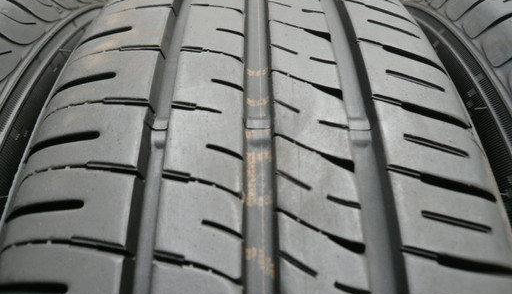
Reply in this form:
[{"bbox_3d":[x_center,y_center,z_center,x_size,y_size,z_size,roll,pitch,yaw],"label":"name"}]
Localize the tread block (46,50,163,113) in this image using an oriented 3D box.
[{"bbox_3d":[-0.050,-0.021,0.137,0.037,0.010,0.026,-3,51,3],"label":"tread block"}]

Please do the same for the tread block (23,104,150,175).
[{"bbox_3d":[-0.050,-0.001,0.122,0.037,0.010,0.024,-3,57,3],"label":"tread block"}]

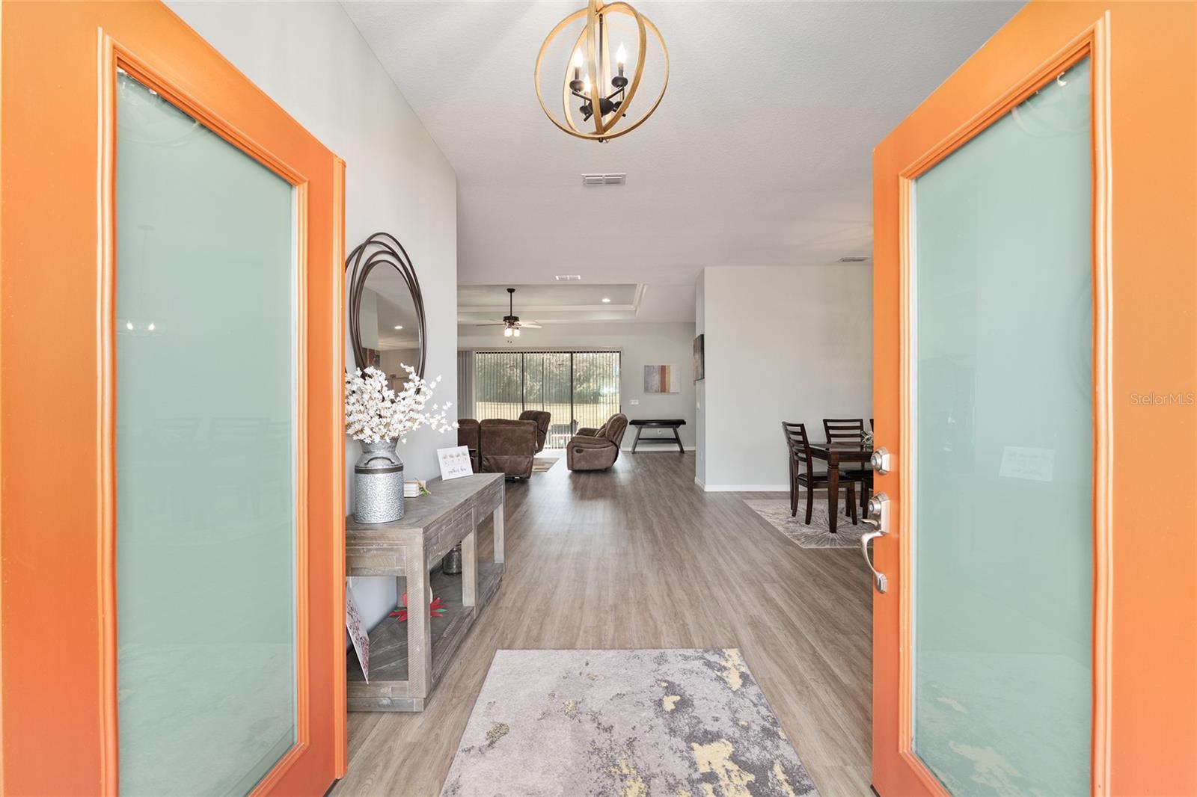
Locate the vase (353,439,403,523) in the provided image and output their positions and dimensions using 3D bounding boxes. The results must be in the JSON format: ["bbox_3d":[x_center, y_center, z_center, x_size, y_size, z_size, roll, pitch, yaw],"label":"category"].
[{"bbox_3d":[-0.968,0.349,2.200,0.220,0.350,0.220,0,0,-1],"label":"vase"}]

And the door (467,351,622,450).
[{"bbox_3d":[-1.245,0.069,11.780,3.530,2.380,0.120,0,0,1],"label":"door"}]

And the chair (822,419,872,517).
[{"bbox_3d":[2.870,0.754,5.575,0.470,1.000,0.580,0,0,1],"label":"chair"}]

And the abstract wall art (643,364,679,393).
[{"bbox_3d":[1.488,-0.450,11.700,0.840,0.660,0.040,0,0,1],"label":"abstract wall art"}]

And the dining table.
[{"bbox_3d":[3.080,0.869,5.150,1.880,0.765,1.030,0,0,1],"label":"dining table"}]

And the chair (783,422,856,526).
[{"bbox_3d":[2.300,0.757,5.160,0.590,1.000,0.470,0,0,1],"label":"chair"}]

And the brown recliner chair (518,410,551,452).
[{"bbox_3d":[-1.600,0.774,10.500,0.980,0.980,0.920,0,0,-37],"label":"brown recliner chair"}]

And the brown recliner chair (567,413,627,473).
[{"bbox_3d":[-0.005,0.762,8.980,1.040,1.000,0.950,0,0,3],"label":"brown recliner chair"}]

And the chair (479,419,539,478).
[{"bbox_3d":[-1.400,0.785,7.930,0.920,0.970,0.980,0,0,-5],"label":"chair"}]

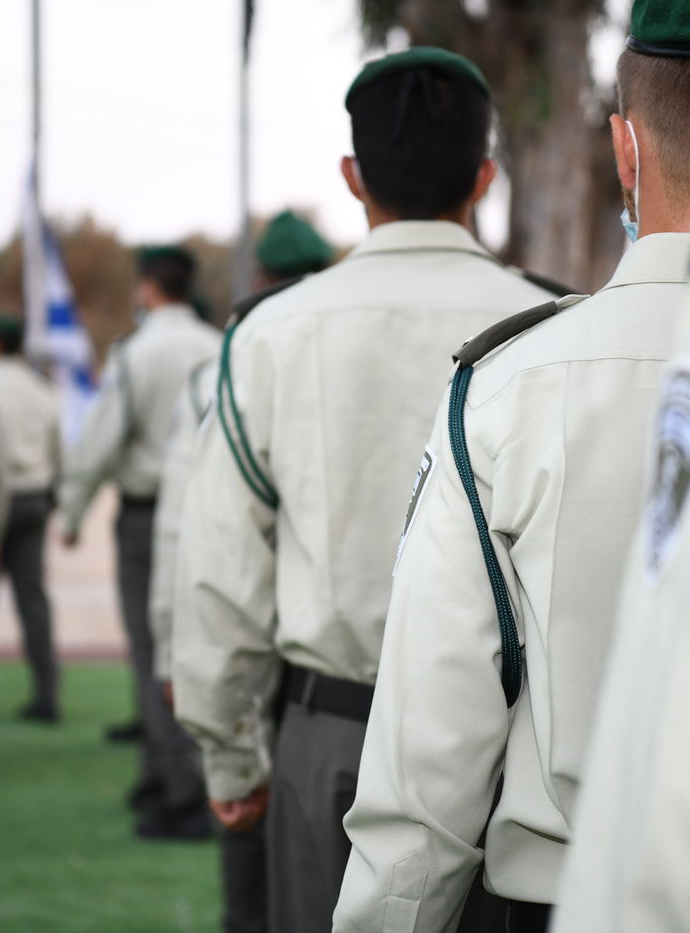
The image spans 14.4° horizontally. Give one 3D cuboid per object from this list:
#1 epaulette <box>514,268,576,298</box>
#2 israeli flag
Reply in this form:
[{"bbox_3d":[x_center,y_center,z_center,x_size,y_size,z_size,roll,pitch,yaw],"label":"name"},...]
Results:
[{"bbox_3d":[0.266,-0.217,3.370,0.120,0.030,0.060,26,0,-2],"label":"epaulette"},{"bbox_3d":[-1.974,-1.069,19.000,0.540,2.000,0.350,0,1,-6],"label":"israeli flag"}]

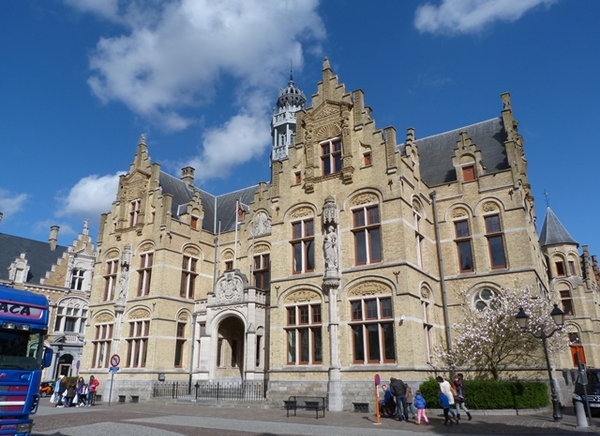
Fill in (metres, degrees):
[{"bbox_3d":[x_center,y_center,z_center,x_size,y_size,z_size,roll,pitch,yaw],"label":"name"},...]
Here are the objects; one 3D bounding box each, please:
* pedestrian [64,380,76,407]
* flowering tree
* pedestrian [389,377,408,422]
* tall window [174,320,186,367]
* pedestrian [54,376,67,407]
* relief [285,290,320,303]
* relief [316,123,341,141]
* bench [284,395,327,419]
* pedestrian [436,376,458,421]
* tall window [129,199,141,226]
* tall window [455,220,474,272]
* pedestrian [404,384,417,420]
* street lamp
[{"bbox_3d":[-12.766,9.739,24.197,0.530,1.479,0.408,0,-20,0],"label":"pedestrian"},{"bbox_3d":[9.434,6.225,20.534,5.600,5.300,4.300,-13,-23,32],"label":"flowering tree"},{"bbox_3d":[3.869,7.031,16.855,0.550,1.560,0.620,16,-25,-37],"label":"pedestrian"},{"bbox_3d":[-8.491,9.020,30.826,0.250,3.100,0.750,-13,-23,32],"label":"tall window"},{"bbox_3d":[-13.097,9.520,23.809,0.450,1.620,0.550,-13,-23,32],"label":"pedestrian"},{"bbox_3d":[0.160,4.179,23.102,2.193,0.694,0.204,-13,-23,31],"label":"relief"},{"bbox_3d":[1.628,-5.022,25.249,1.734,0.969,0.204,-13,-23,31],"label":"relief"},{"bbox_3d":[0.193,7.740,17.736,1.780,0.780,0.680,-13,-23,32],"label":"bench"},{"bbox_3d":[5.422,6.680,15.993,0.765,1.612,0.612,-7,-21,19],"label":"pedestrian"},{"bbox_3d":[-12.774,-0.331,33.726,1.275,2.244,0.255,-13,-23,31],"label":"tall window"},{"bbox_3d":[9.545,1.596,25.180,0.880,3.100,0.250,-13,-23,32],"label":"tall window"},{"bbox_3d":[4.442,7.455,17.711,0.520,1.340,0.430,-13,-23,32],"label":"pedestrian"},{"bbox_3d":[10.262,5.906,18.002,1.900,4.500,0.480,-18,-27,41],"label":"street lamp"}]

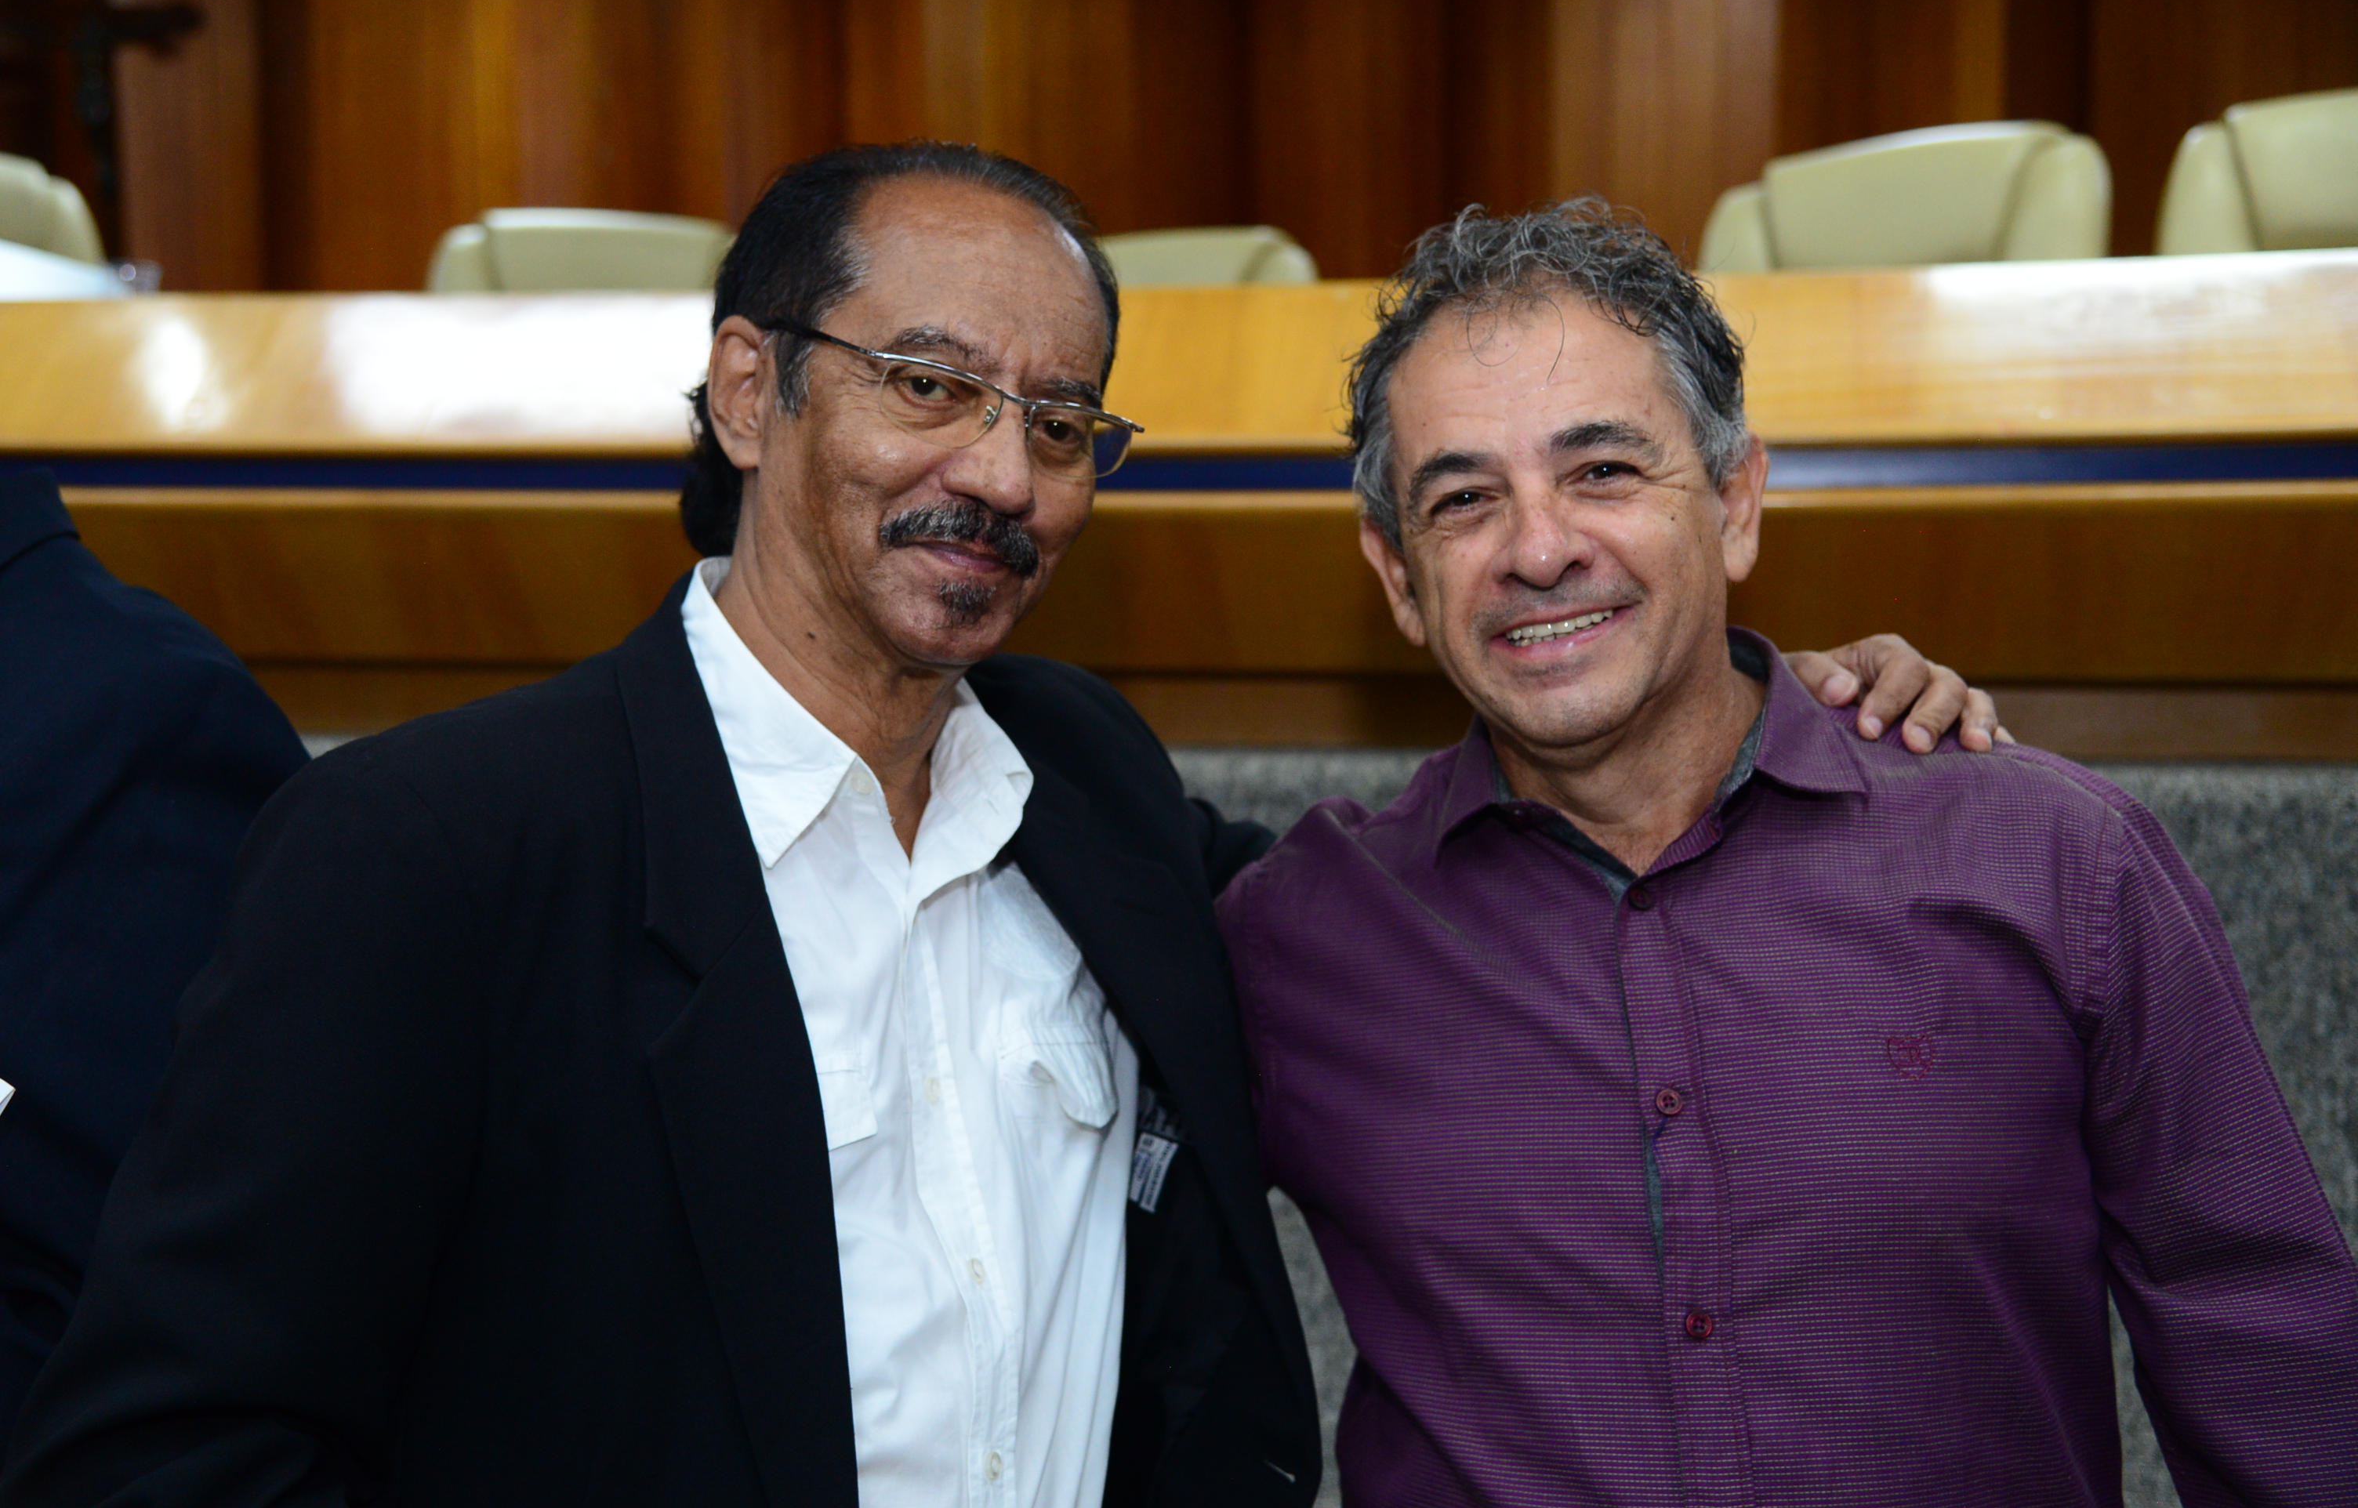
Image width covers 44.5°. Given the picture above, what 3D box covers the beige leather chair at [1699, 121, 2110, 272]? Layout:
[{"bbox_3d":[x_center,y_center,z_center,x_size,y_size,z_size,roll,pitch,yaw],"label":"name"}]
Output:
[{"bbox_3d":[0.790,-0.218,3.542,0.630,1.150,0.670,2,5,36],"label":"beige leather chair"}]

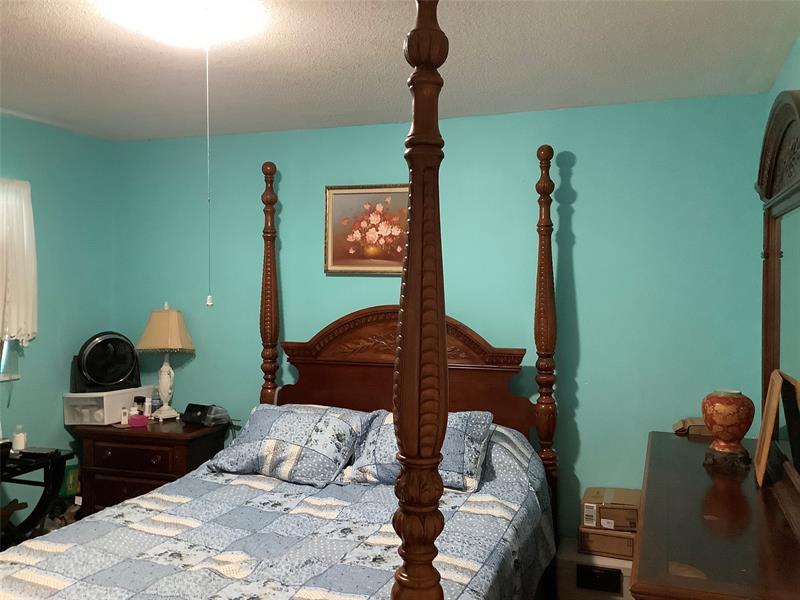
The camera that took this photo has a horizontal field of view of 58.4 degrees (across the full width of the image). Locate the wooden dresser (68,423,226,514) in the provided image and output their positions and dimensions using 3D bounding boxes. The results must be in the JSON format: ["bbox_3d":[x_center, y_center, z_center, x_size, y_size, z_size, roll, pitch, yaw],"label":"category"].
[{"bbox_3d":[-1.411,1.077,4.066,0.785,0.760,0.400,0,2,18],"label":"wooden dresser"}]

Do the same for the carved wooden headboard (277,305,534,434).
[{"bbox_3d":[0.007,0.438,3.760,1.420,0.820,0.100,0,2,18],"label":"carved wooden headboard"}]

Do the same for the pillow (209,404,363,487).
[{"bbox_3d":[-0.546,0.667,3.437,0.670,0.160,0.480,1,36,26],"label":"pillow"}]

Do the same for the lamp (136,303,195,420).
[{"bbox_3d":[-1.363,0.357,4.165,0.335,0.690,0.335,0,2,18],"label":"lamp"}]

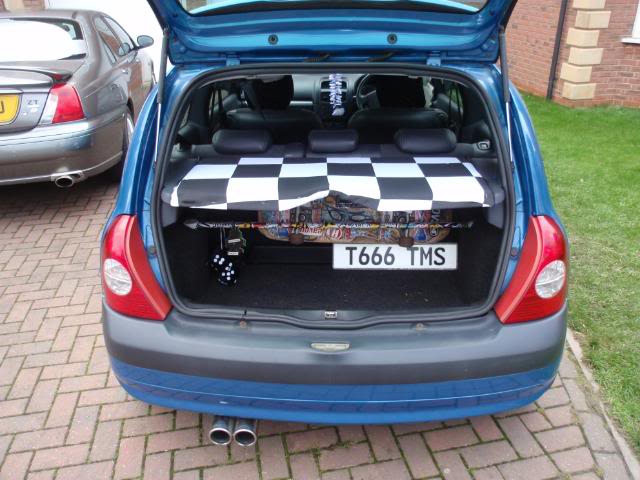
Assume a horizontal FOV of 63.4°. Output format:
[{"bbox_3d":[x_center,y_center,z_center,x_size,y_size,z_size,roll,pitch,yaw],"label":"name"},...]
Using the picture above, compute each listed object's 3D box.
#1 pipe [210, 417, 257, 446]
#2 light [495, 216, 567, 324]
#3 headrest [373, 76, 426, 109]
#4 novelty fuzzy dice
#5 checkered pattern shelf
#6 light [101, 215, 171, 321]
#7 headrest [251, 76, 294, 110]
[{"bbox_3d":[-0.298,0.625,1.805,0.160,0.085,0.180,0,26,1],"label":"pipe"},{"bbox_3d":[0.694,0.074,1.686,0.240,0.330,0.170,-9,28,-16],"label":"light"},{"bbox_3d":[0.431,-0.800,2.753,0.260,0.190,0.120,0,26,1],"label":"headrest"},{"bbox_3d":[-0.367,0.113,1.992,0.105,0.120,0.085,0,26,1],"label":"novelty fuzzy dice"},{"bbox_3d":[0.044,-0.232,1.984,1.120,0.060,0.480,0,26,1],"label":"checkered pattern shelf"},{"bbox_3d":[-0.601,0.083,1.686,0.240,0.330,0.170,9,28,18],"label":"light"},{"bbox_3d":[-0.263,-0.795,2.753,0.260,0.190,0.120,0,26,1],"label":"headrest"}]

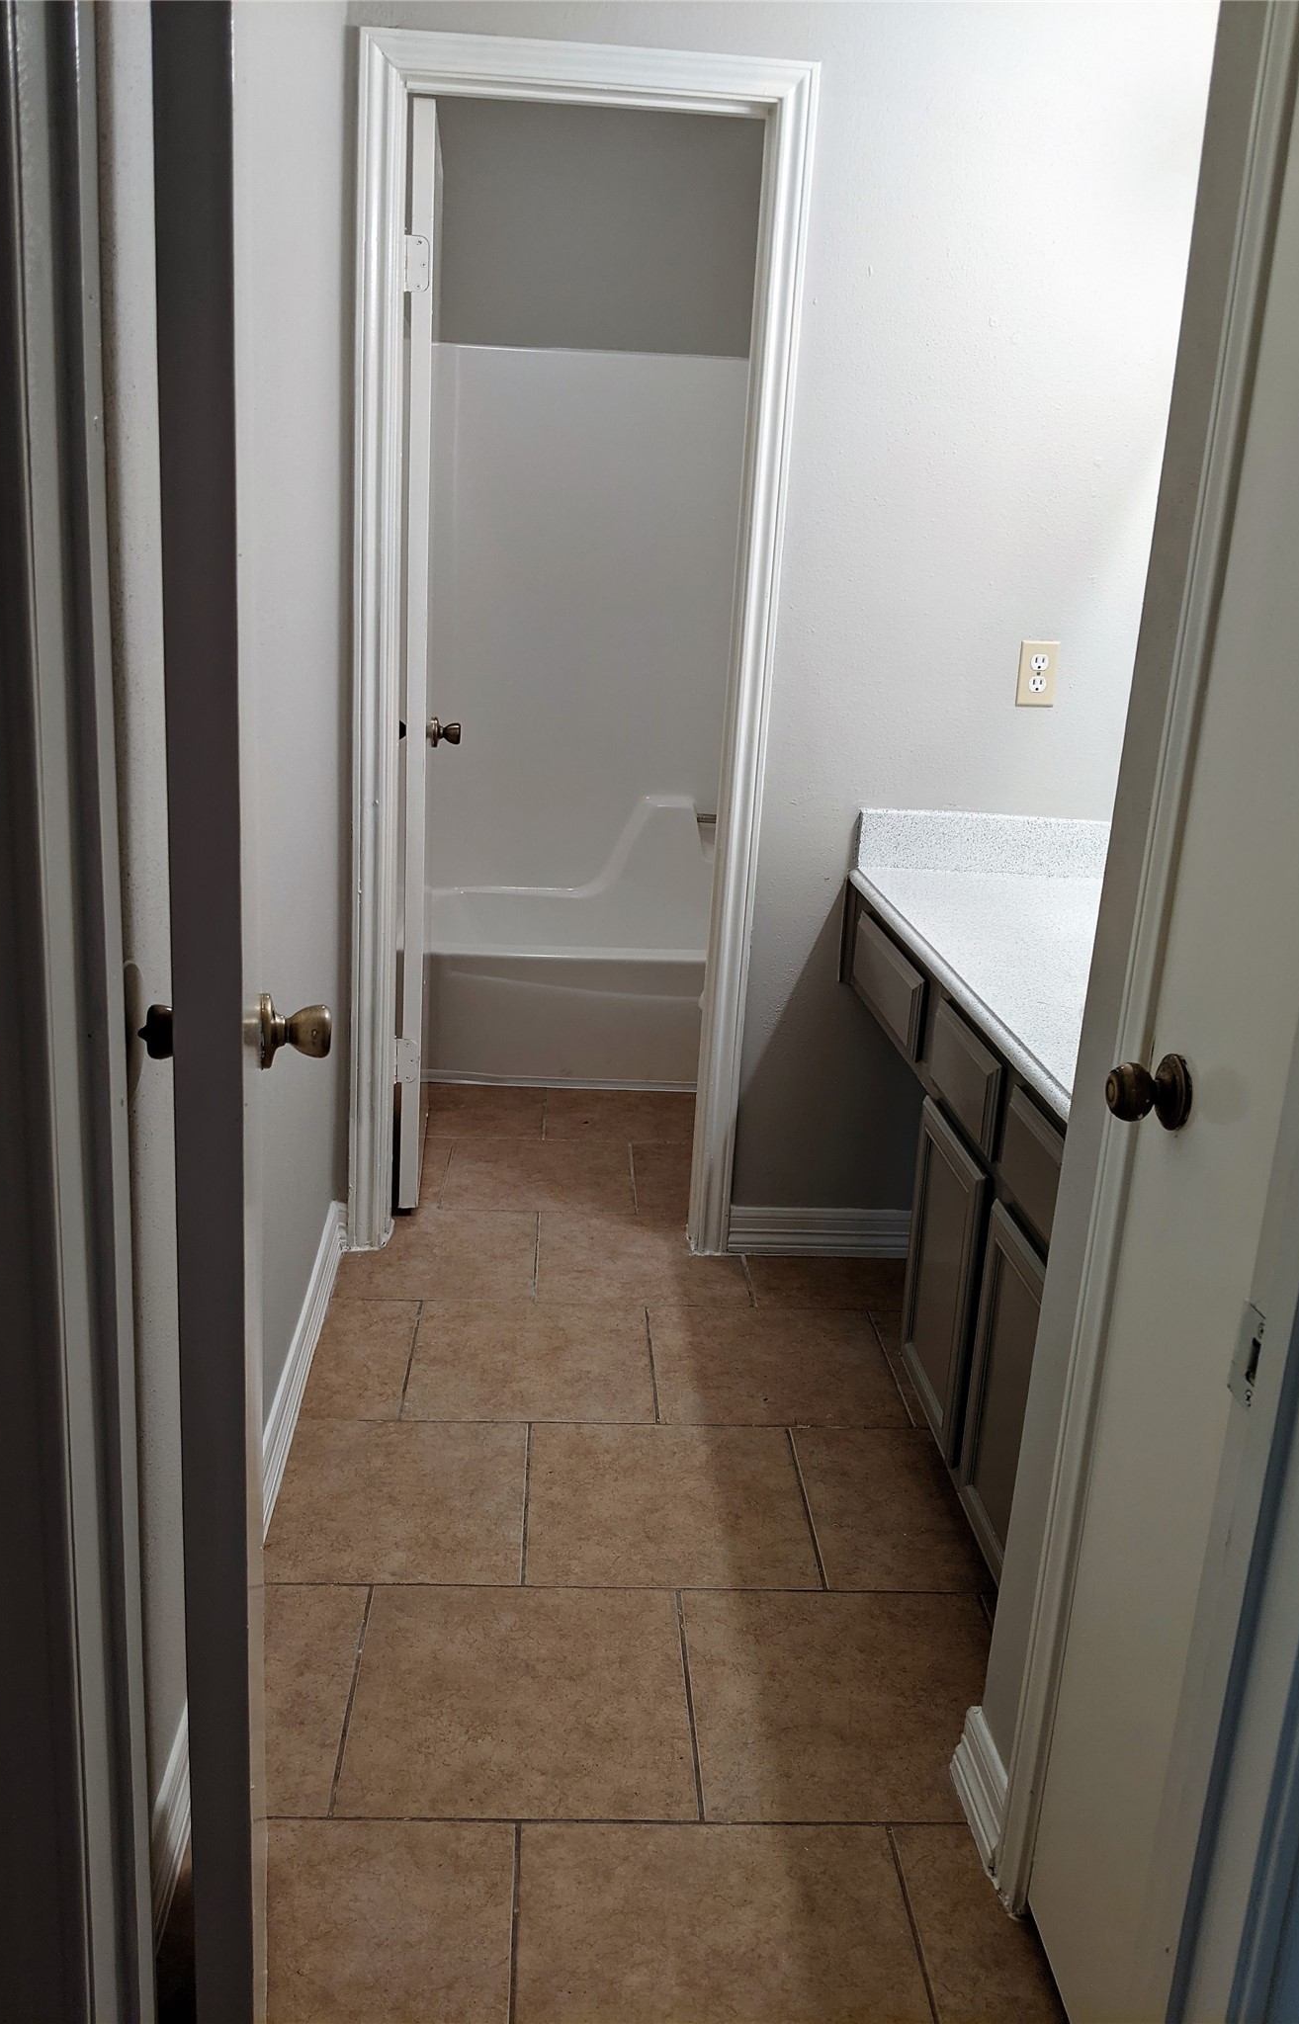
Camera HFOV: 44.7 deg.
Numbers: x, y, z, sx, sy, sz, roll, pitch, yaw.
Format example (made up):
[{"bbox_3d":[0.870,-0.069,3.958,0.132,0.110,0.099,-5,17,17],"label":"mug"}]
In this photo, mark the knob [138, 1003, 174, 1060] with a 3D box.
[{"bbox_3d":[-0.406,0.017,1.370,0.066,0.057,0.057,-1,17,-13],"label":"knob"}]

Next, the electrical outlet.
[{"bbox_3d":[0.704,-0.612,2.864,0.070,0.115,0.008,2,17,-4],"label":"electrical outlet"}]

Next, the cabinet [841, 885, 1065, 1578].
[{"bbox_3d":[0.674,0.343,2.425,0.547,0.755,1.402,2,17,-4],"label":"cabinet"}]

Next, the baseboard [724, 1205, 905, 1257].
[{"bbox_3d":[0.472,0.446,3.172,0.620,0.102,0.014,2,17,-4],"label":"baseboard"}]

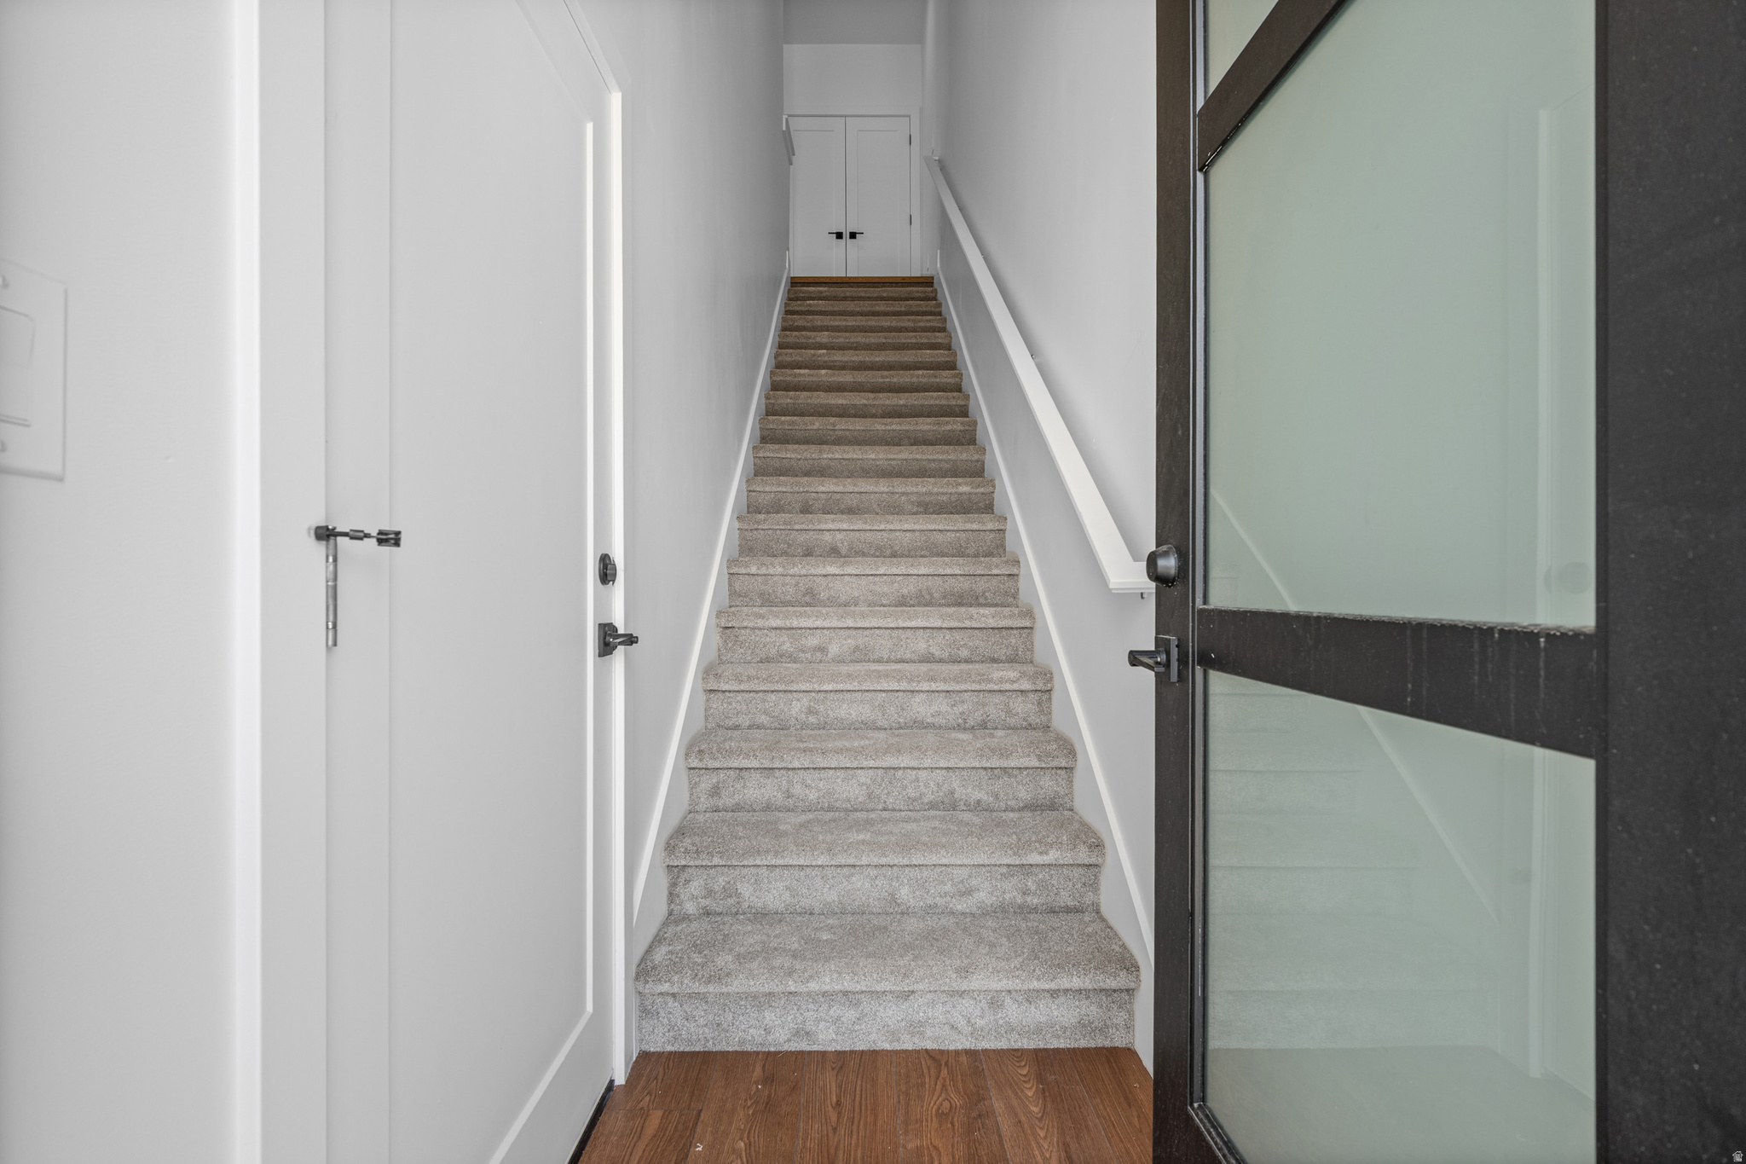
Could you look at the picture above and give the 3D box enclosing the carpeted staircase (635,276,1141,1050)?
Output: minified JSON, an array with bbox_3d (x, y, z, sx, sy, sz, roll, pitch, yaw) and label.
[{"bbox_3d":[-0.017,-0.666,3.911,1.122,3.441,4.376,0,0,-2],"label":"carpeted staircase"}]

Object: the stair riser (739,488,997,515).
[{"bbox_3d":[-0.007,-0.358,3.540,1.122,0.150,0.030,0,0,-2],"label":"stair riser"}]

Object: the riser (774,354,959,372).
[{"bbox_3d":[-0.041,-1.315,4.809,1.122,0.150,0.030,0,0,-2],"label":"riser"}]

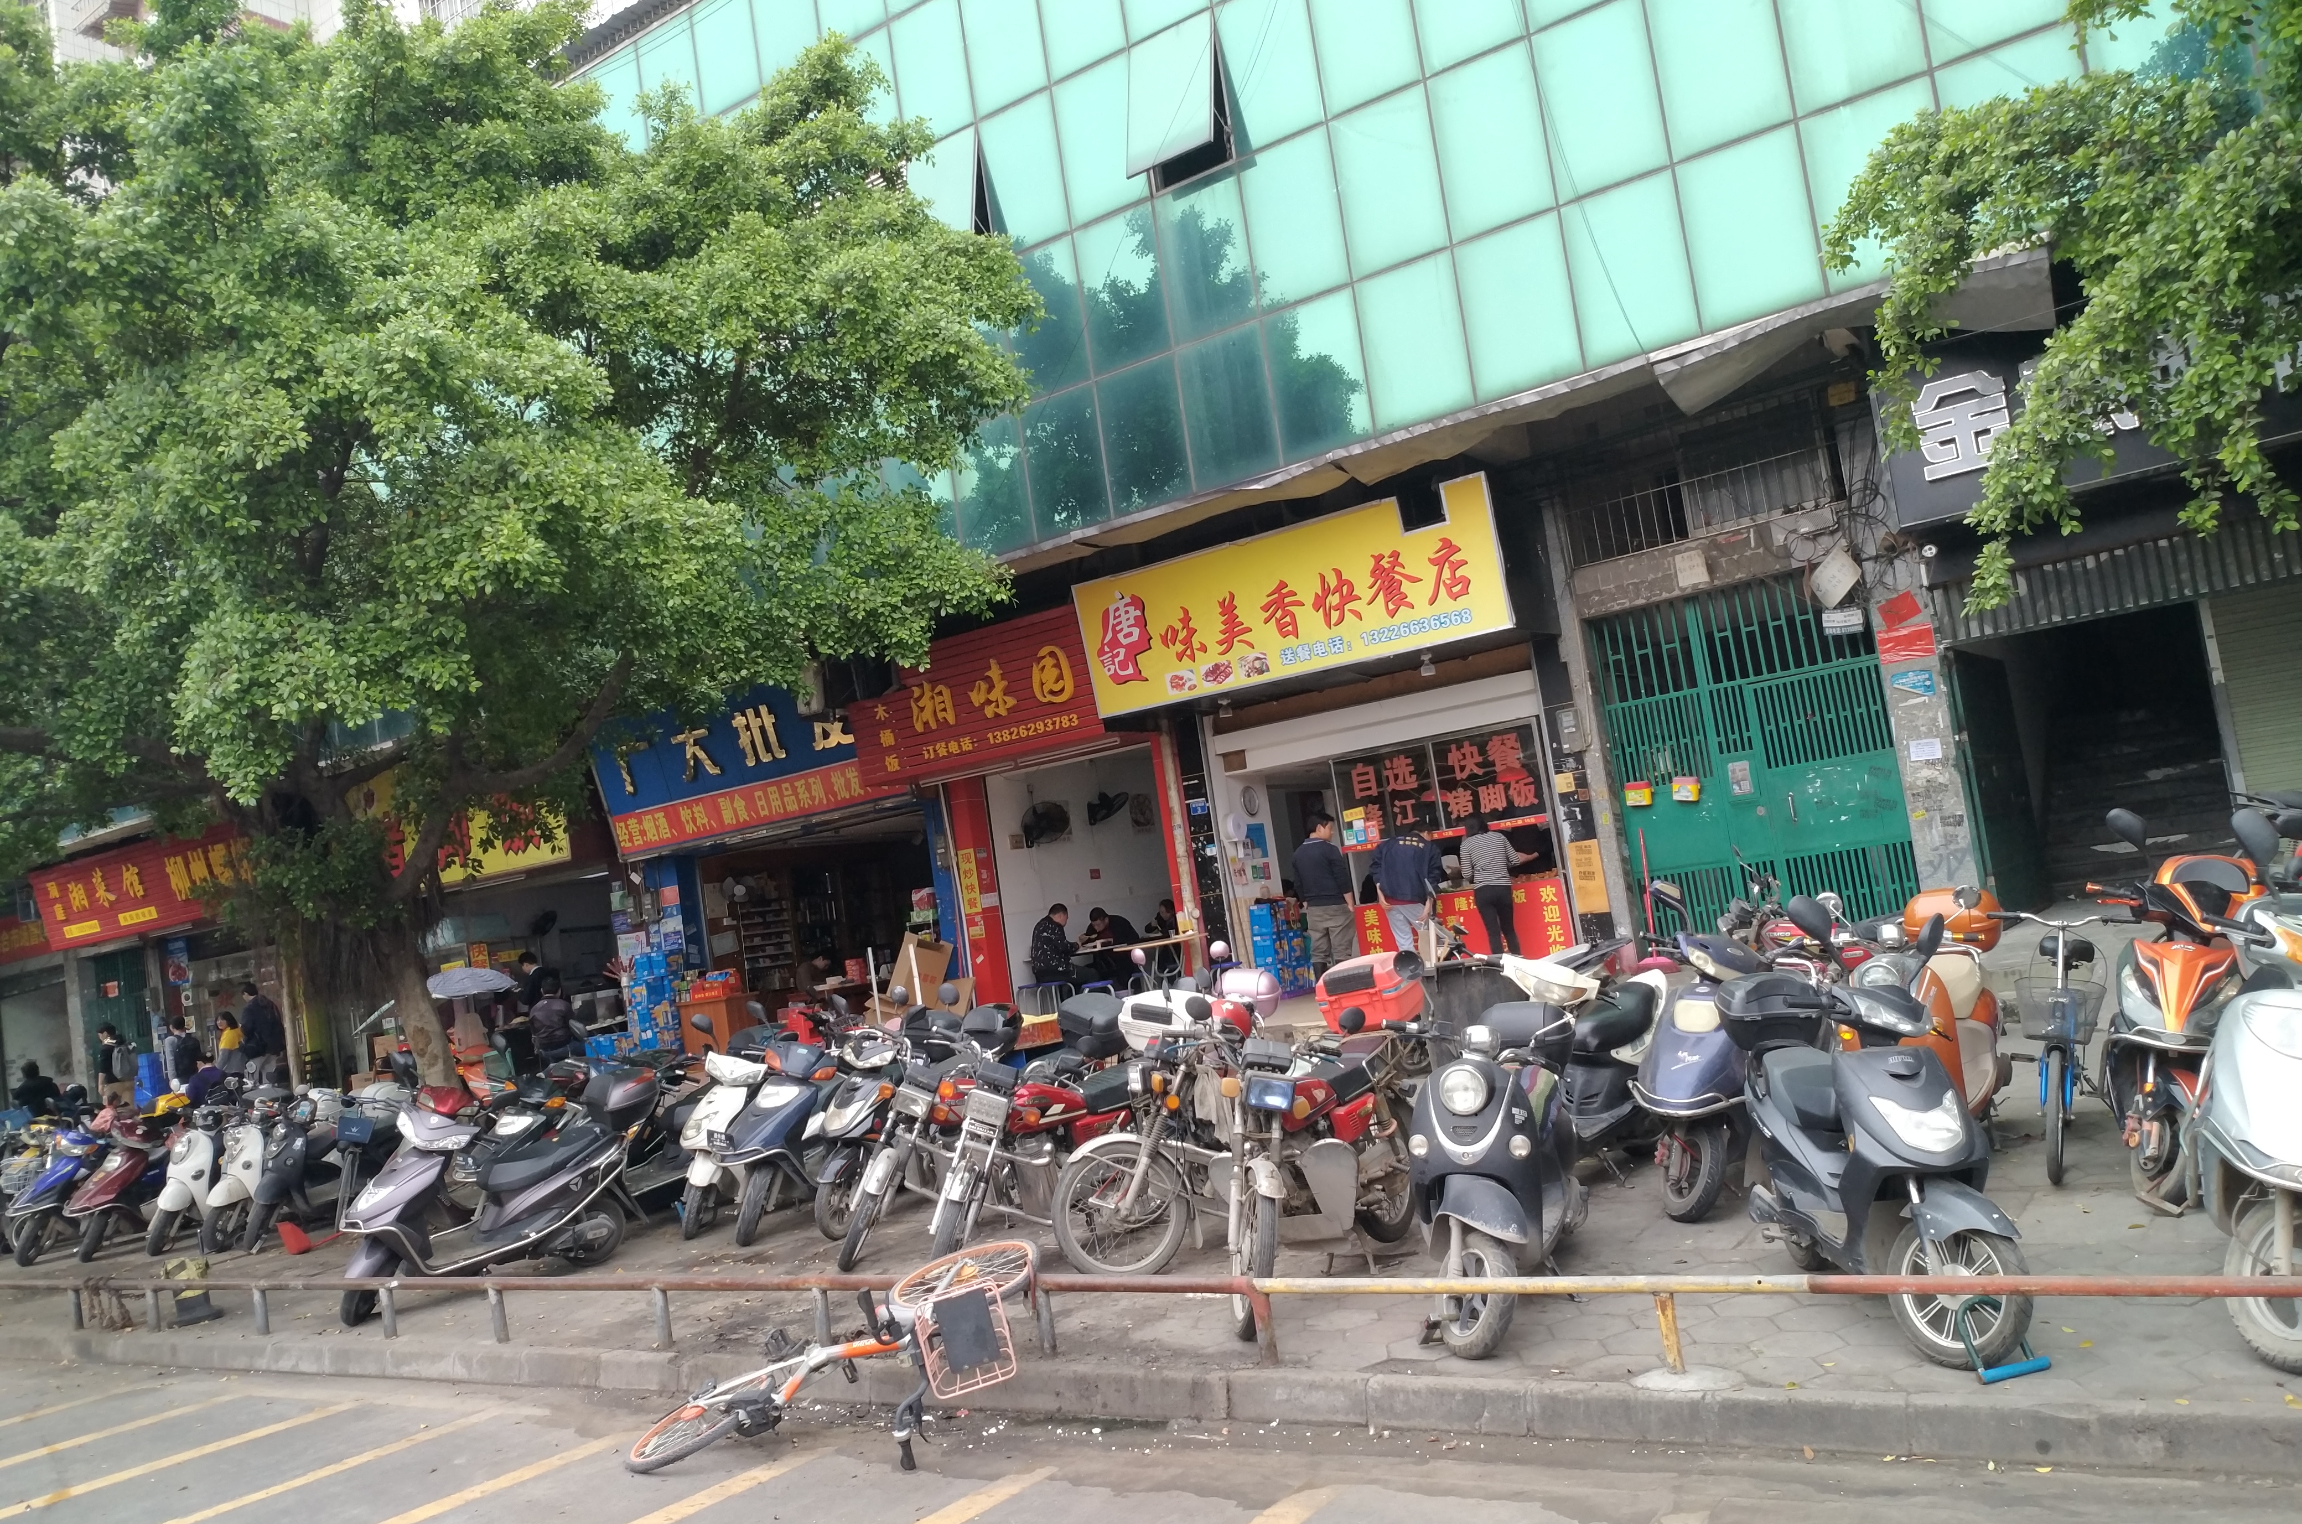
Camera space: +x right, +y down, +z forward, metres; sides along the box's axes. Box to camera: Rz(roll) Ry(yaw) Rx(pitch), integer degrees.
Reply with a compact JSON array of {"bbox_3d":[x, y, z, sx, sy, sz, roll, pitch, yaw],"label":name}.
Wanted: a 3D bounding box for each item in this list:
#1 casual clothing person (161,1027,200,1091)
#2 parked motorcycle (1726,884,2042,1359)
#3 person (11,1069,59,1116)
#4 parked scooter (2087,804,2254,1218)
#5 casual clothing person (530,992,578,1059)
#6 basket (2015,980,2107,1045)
[{"bbox_3d":[-12.197,4.061,22.734,0.520,1.660,0.420,-4,-6,-45],"label":"casual clothing person"},{"bbox_3d":[2.137,1.071,5.562,0.700,1.240,1.850,-9,-5,1],"label":"parked motorcycle"},{"bbox_3d":[-11.088,3.675,17.947,0.580,1.330,0.700,-5,-6,-40],"label":"person"},{"bbox_3d":[3.850,0.830,6.517,0.720,1.260,1.800,-12,-6,35],"label":"parked scooter"},{"bbox_3d":[-5.901,2.783,17.848,0.550,1.300,0.800,-9,-5,0],"label":"casual clothing person"},{"bbox_3d":[3.352,0.922,6.620,0.320,0.200,0.240,0,-6,28],"label":"basket"}]

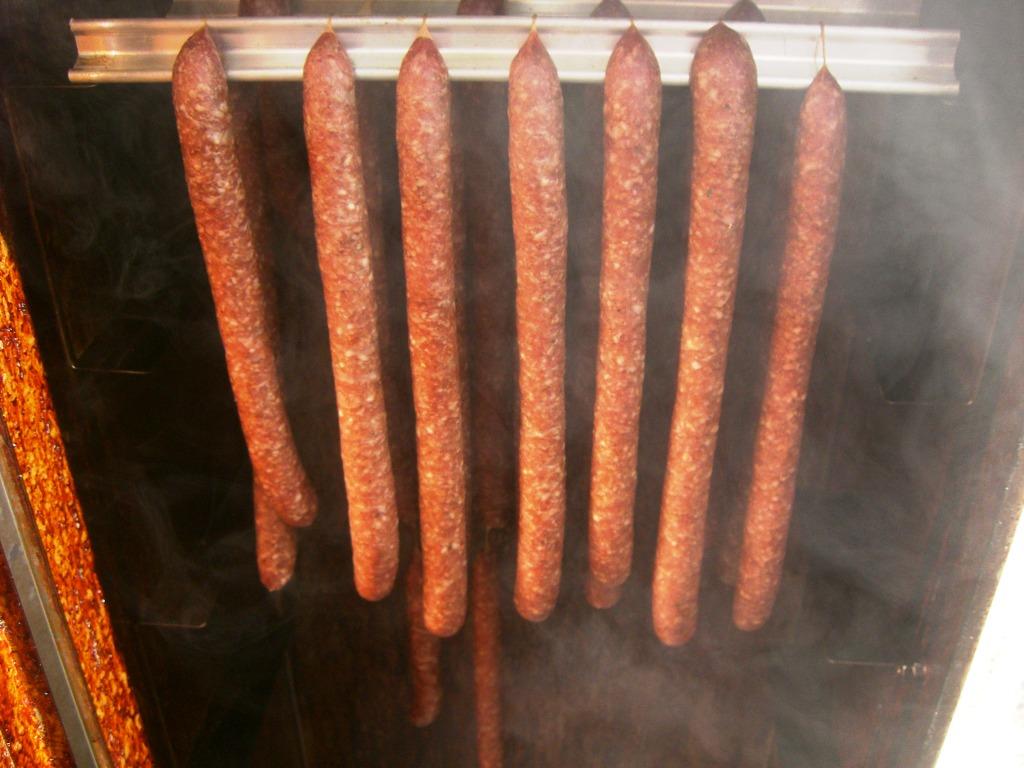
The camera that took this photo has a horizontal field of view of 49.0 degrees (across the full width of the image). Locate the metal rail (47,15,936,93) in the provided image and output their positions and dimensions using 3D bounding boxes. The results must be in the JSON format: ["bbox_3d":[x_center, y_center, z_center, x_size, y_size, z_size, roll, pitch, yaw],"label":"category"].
[{"bbox_3d":[0.002,-0.196,0.672,0.515,0.036,0.032,1,31,1],"label":"metal rail"}]

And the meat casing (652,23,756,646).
[{"bbox_3d":[0.126,-0.005,0.771,0.040,0.473,0.038,-1,31,1],"label":"meat casing"}]

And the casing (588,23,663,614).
[{"bbox_3d":[0.073,-0.025,0.757,0.037,0.421,0.036,-1,31,0],"label":"casing"}]

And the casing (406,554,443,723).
[{"bbox_3d":[-0.091,0.264,1.158,0.032,0.227,0.031,1,31,0],"label":"casing"}]

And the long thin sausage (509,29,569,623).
[{"bbox_3d":[0.018,-0.013,0.763,0.037,0.444,0.036,-1,31,1],"label":"long thin sausage"}]

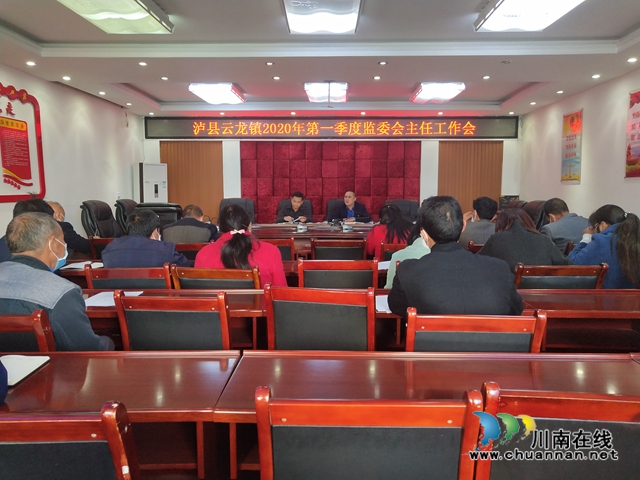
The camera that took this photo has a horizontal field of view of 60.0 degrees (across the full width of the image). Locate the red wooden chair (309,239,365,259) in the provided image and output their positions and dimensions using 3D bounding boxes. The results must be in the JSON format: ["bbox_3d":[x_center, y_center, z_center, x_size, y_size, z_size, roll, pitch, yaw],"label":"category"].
[{"bbox_3d":[0.175,0.435,5.261,0.530,0.940,0.560,0,5,2],"label":"red wooden chair"}]

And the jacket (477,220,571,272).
[{"bbox_3d":[1.386,0.205,3.814,0.600,0.680,0.500,0,5,2],"label":"jacket"}]

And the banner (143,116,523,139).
[{"bbox_3d":[0.208,-1.896,9.397,6.320,0.368,0.100,0,5,2],"label":"banner"}]

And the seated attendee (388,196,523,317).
[{"bbox_3d":[0.525,0.462,2.390,0.530,1.300,0.760,0,5,0],"label":"seated attendee"}]

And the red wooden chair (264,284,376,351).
[{"bbox_3d":[0.069,0.627,2.685,0.480,0.910,0.560,1,5,14],"label":"red wooden chair"}]

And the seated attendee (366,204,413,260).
[{"bbox_3d":[0.651,0.290,5.198,0.500,1.240,0.750,0,5,2],"label":"seated attendee"}]

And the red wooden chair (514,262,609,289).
[{"bbox_3d":[1.498,0.580,3.668,0.530,0.940,0.560,0,5,2],"label":"red wooden chair"}]

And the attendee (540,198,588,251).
[{"bbox_3d":[2.100,0.254,4.972,0.530,1.260,0.760,-1,5,-8],"label":"attendee"}]

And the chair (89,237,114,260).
[{"bbox_3d":[-1.804,0.405,5.233,0.480,0.910,0.560,0,5,2],"label":"chair"}]

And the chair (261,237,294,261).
[{"bbox_3d":[-0.457,0.404,5.243,0.480,0.910,0.560,0,5,1],"label":"chair"}]

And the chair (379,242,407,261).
[{"bbox_3d":[0.731,0.441,4.863,0.480,0.910,0.560,0,5,1],"label":"chair"}]

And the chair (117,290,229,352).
[{"bbox_3d":[-0.604,0.644,2.623,0.480,0.910,0.560,0,5,3],"label":"chair"}]

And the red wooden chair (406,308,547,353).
[{"bbox_3d":[0.555,0.667,2.223,0.480,0.910,0.560,0,5,3],"label":"red wooden chair"}]

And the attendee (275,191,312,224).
[{"bbox_3d":[-0.435,-0.138,9.174,0.560,1.300,0.740,0,5,0],"label":"attendee"}]

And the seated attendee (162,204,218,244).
[{"bbox_3d":[-1.213,0.290,5.198,0.540,1.240,0.750,0,5,2],"label":"seated attendee"}]

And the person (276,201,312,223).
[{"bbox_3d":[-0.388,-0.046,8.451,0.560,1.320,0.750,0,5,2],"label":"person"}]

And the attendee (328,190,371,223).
[{"bbox_3d":[0.449,-0.056,8.450,0.600,1.340,0.750,0,5,2],"label":"attendee"}]

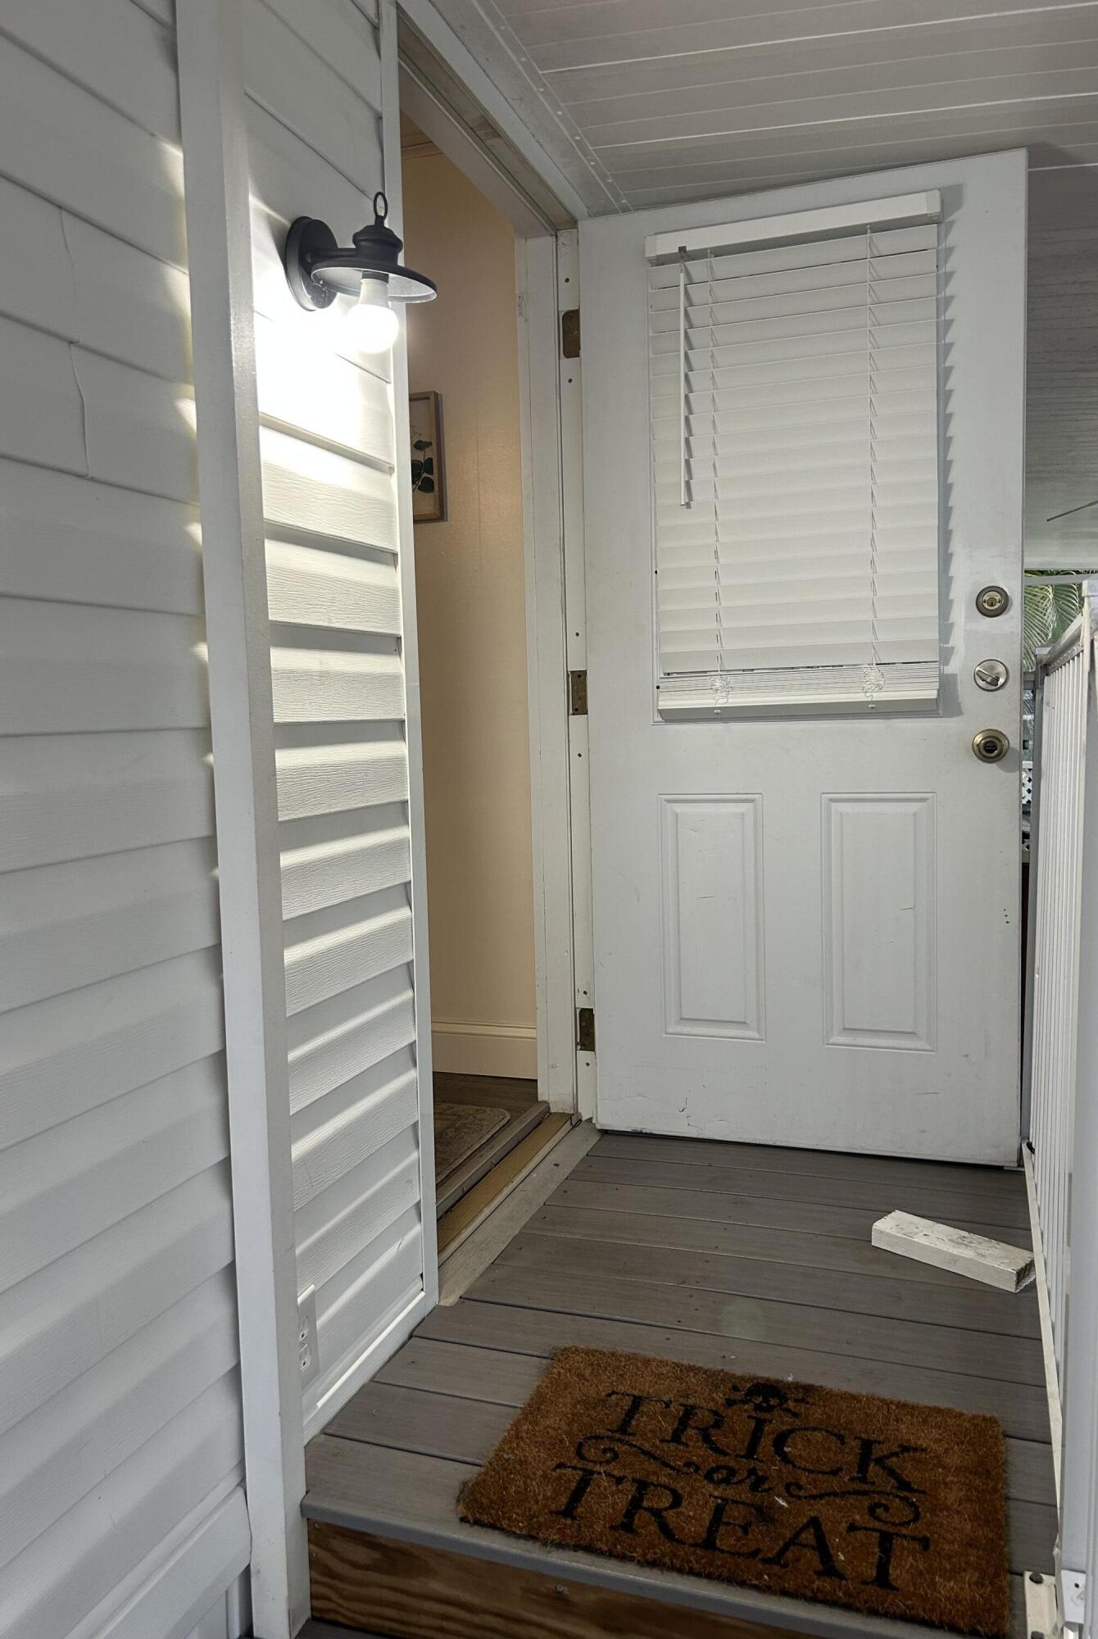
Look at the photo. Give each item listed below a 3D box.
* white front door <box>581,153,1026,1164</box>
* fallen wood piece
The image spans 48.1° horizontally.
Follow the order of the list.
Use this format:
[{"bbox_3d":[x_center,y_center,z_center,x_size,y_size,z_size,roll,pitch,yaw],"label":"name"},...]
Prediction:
[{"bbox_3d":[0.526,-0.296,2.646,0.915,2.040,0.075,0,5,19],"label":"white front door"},{"bbox_3d":[0.710,0.757,2.162,0.088,0.037,0.272,-6,6,-44],"label":"fallen wood piece"}]

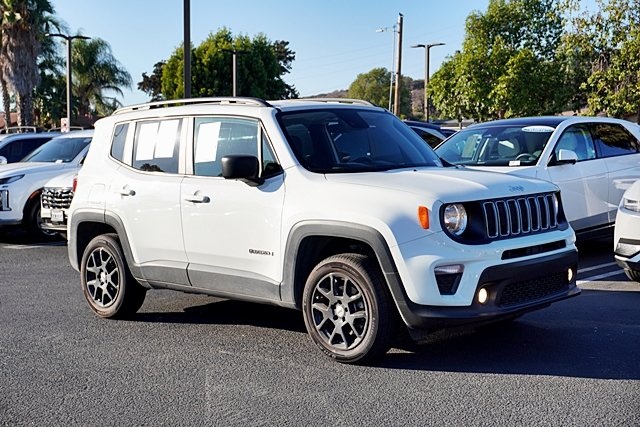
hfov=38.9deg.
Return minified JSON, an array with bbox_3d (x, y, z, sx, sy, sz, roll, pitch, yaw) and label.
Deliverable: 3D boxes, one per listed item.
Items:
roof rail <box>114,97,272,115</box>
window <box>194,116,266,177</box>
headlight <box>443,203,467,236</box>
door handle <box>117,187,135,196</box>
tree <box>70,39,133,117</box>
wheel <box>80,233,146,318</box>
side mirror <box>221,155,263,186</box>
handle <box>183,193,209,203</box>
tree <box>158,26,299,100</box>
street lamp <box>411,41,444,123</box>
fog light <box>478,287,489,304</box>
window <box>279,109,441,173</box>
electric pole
[{"bbox_3d":[-0.996,-0.801,6.760,1.900,0.110,0.070,2,6,44],"label":"roof rail"},{"bbox_3d":[-0.668,-0.475,6.524,0.750,0.450,0.070,3,-7,42],"label":"window"},{"bbox_3d":[0.760,0.032,5.134,0.120,0.190,0.200,2,6,44],"label":"headlight"},{"bbox_3d":[-1.476,-0.164,6.850,0.230,0.050,0.060,2,6,44],"label":"door handle"},{"bbox_3d":[-12.302,-5.865,50.277,4.200,7.700,4.200,-1,4,0],"label":"tree"},{"bbox_3d":[-1.715,0.512,7.505,0.700,0.700,0.230,3,6,42],"label":"wheel"},{"bbox_3d":[-0.524,-0.295,6.178,0.180,0.220,0.240,3,6,42],"label":"side mirror"},{"bbox_3d":[-0.851,-0.102,6.239,0.240,0.050,0.060,2,6,44],"label":"handle"},{"bbox_3d":[-5.160,-6.392,52.287,7.900,8.450,7.500,0,4,0],"label":"tree"},{"bbox_3d":[4.920,-4.722,41.212,1.750,5.900,0.300,1,5,28],"label":"street lamp"},{"bbox_3d":[0.907,0.464,5.125,0.070,0.090,0.090,2,6,44],"label":"fog light"},{"bbox_3d":[0.303,-0.545,6.623,1.400,0.650,0.140,-6,-38,-48],"label":"window"},{"bbox_3d":[4.977,-7.542,57.000,0.380,9.940,0.380,2,0,0],"label":"electric pole"}]

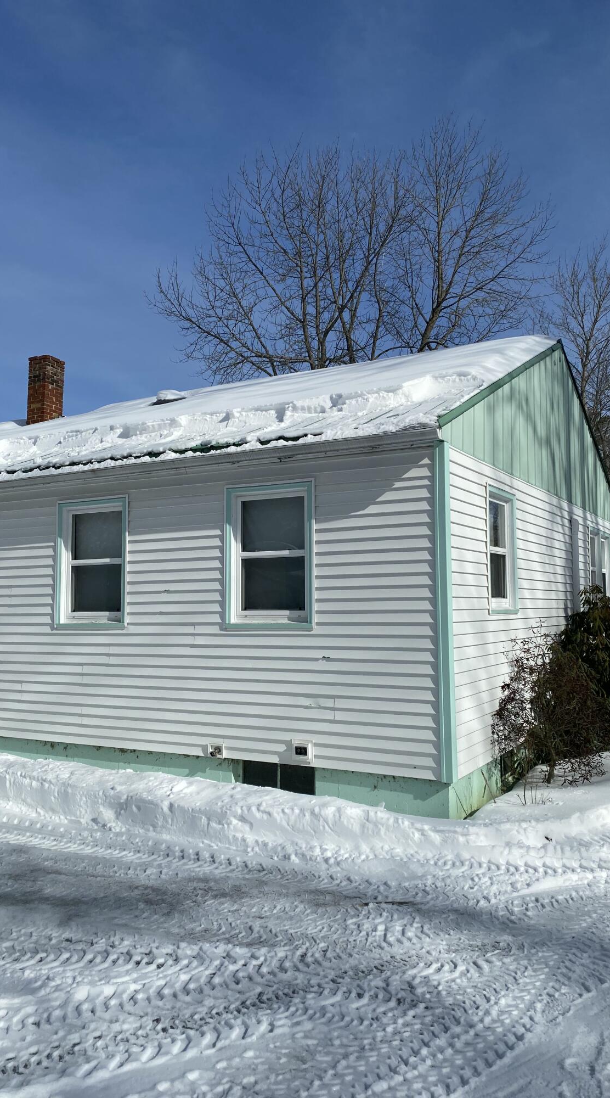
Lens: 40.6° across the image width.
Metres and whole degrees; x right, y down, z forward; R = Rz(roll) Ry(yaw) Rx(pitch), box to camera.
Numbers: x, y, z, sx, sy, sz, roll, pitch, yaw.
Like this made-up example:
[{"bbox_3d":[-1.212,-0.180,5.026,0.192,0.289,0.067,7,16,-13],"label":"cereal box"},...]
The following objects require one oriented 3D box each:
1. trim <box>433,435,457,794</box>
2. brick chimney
[{"bbox_3d":[1.118,0.492,6.594,0.095,2.679,0.095,-3,-5,30],"label":"trim"},{"bbox_3d":[-4.619,-2.741,14.743,0.430,1.250,0.420,-3,-5,30],"label":"brick chimney"}]

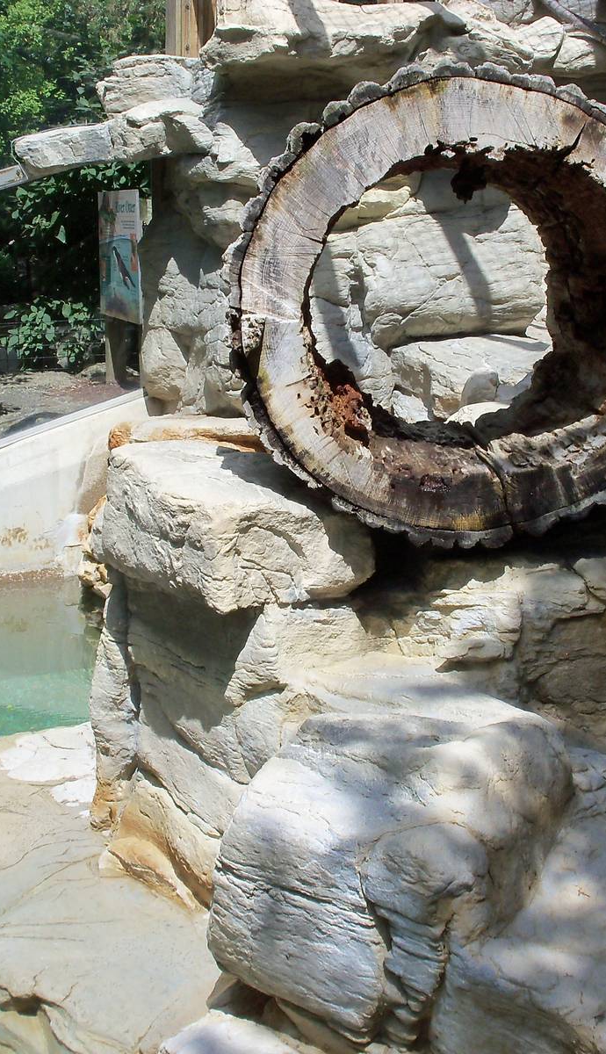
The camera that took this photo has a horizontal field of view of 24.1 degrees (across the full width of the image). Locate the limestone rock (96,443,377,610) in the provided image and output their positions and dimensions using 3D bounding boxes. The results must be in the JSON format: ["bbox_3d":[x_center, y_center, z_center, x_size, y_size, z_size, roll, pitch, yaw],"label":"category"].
[{"bbox_3d":[-0.141,-0.012,2.920,0.420,0.240,0.480,-9,16,-33],"label":"limestone rock"}]

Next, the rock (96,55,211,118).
[{"bbox_3d":[-0.457,-1.365,4.400,0.340,0.180,0.300,-2,13,-10],"label":"rock"}]

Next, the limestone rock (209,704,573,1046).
[{"bbox_3d":[0.150,0.552,2.300,0.450,0.380,0.400,-10,16,-37],"label":"limestone rock"}]

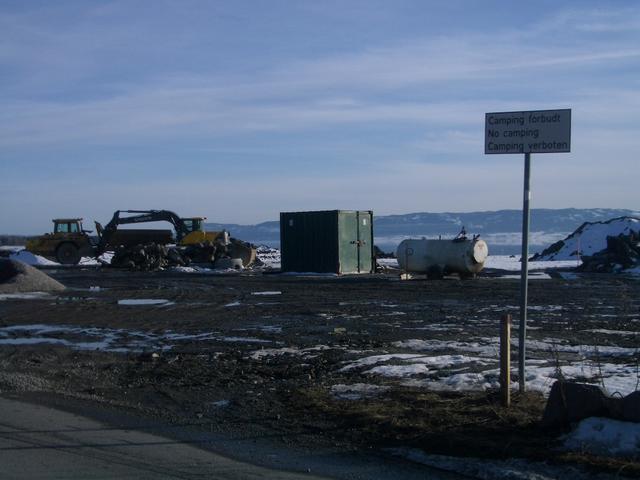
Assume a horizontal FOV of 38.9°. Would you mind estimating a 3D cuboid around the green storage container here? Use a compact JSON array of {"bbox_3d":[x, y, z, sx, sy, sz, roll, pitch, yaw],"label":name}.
[{"bbox_3d":[0.310,0.120,38.000,3.000,2.570,2.440,0,0,39],"label":"green storage container"}]

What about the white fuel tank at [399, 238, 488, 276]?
[{"bbox_3d":[4.660,0.680,34.300,3.500,1.500,1.250,0,0,39],"label":"white fuel tank"}]

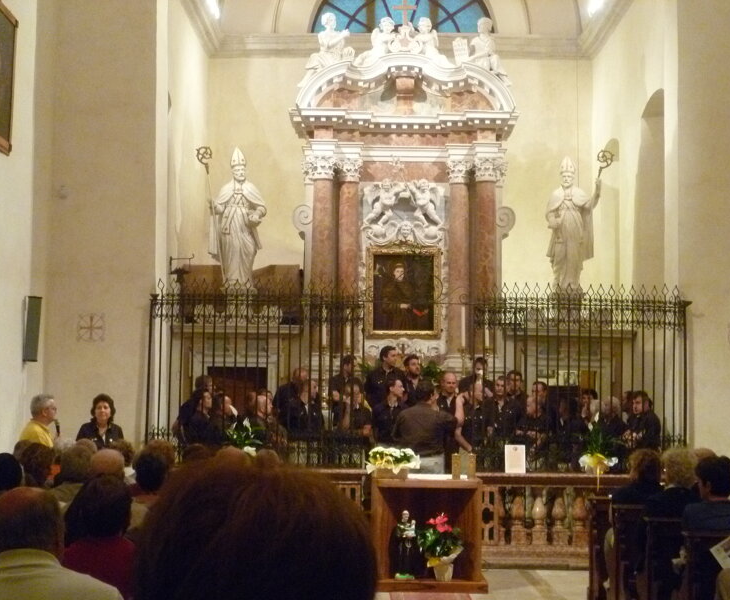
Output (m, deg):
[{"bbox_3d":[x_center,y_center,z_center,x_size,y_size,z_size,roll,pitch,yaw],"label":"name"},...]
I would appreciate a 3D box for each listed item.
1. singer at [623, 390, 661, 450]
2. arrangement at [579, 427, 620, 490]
[{"bbox_3d":[3.021,1.850,13.048,0.350,1.720,0.480,5,-7,-37],"label":"singer"},{"bbox_3d":[2.347,1.557,12.030,0.410,0.630,0.380,1,-6,1],"label":"arrangement"}]

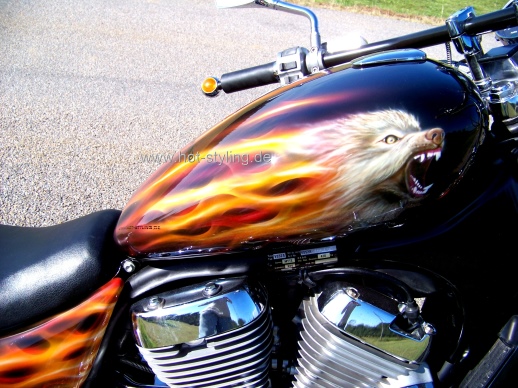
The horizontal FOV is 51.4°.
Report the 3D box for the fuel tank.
[{"bbox_3d":[0.060,-0.065,0.800,0.565,0.245,0.285,-5,26,3],"label":"fuel tank"}]

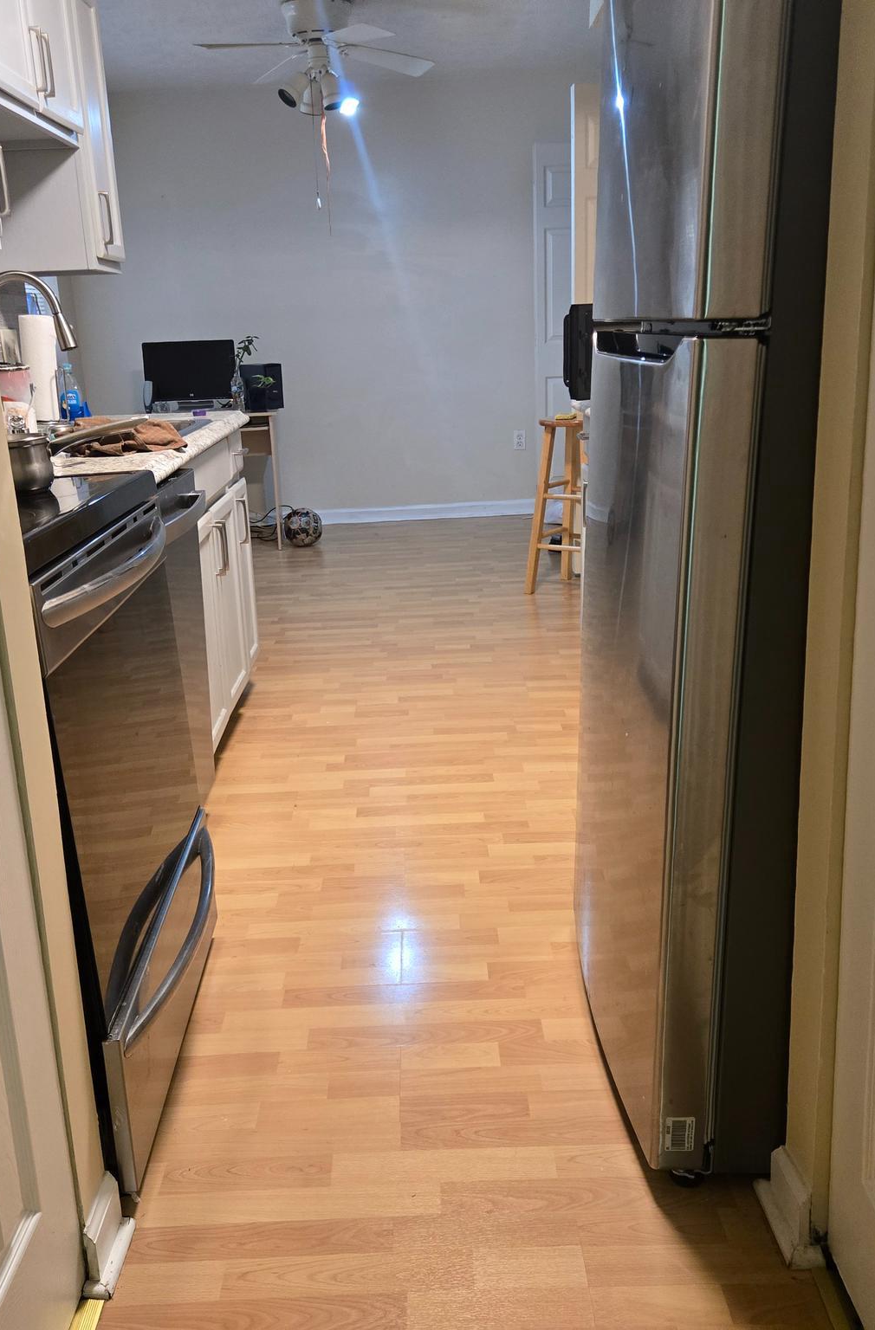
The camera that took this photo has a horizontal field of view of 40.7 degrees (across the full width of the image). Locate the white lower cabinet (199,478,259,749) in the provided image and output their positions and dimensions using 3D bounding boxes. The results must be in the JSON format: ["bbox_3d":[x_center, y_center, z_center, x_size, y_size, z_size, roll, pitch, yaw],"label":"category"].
[{"bbox_3d":[-0.897,-0.171,3.403,0.600,0.630,0.990,-3,16,-2],"label":"white lower cabinet"}]

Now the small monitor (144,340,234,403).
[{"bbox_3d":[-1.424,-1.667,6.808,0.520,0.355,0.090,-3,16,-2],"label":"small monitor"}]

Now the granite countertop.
[{"bbox_3d":[-0.896,-0.551,3.007,0.640,0.040,1.620,-3,16,-2],"label":"granite countertop"}]

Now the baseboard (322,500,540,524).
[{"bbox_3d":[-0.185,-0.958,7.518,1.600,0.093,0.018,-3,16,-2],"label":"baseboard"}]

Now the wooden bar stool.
[{"bbox_3d":[0.637,-0.701,5.247,0.370,0.752,0.370,9,19,35],"label":"wooden bar stool"}]

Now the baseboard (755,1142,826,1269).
[{"bbox_3d":[0.457,0.696,1.536,0.037,0.082,0.150,-3,16,-2],"label":"baseboard"}]

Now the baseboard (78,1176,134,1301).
[{"bbox_3d":[-0.427,0.738,1.527,0.034,0.084,0.132,-3,16,-2],"label":"baseboard"}]

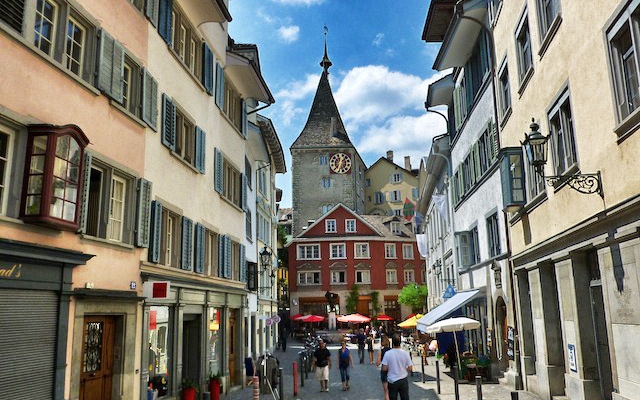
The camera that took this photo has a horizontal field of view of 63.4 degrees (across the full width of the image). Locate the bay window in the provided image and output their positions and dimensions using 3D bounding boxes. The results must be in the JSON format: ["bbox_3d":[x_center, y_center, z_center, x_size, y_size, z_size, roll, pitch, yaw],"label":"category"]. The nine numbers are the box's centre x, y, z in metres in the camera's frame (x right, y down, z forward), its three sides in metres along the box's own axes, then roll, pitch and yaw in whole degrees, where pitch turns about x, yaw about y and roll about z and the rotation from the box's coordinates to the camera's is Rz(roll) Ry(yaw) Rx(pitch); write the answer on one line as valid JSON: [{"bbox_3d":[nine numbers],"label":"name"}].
[{"bbox_3d":[-4.409,-0.357,8.664,0.460,1.780,1.030,-3,-12,8],"label":"bay window"}]

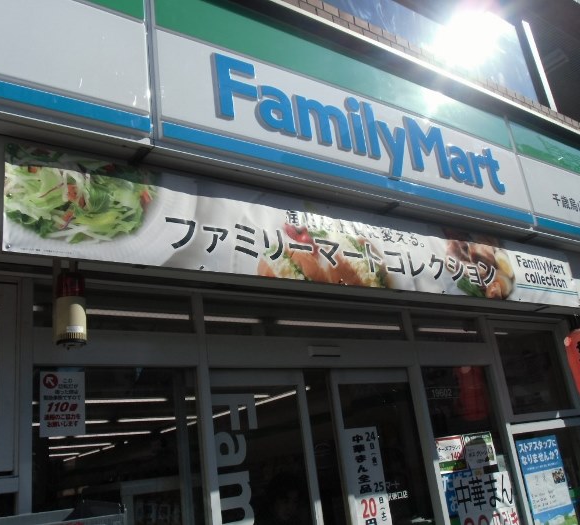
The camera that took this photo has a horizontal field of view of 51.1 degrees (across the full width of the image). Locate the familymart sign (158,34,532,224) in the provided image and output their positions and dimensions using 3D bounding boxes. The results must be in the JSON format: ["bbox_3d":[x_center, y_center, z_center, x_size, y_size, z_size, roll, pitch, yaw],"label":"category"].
[{"bbox_3d":[0.641,-0.770,4.129,3.291,0.690,0.140,7,-23,-36],"label":"familymart sign"}]

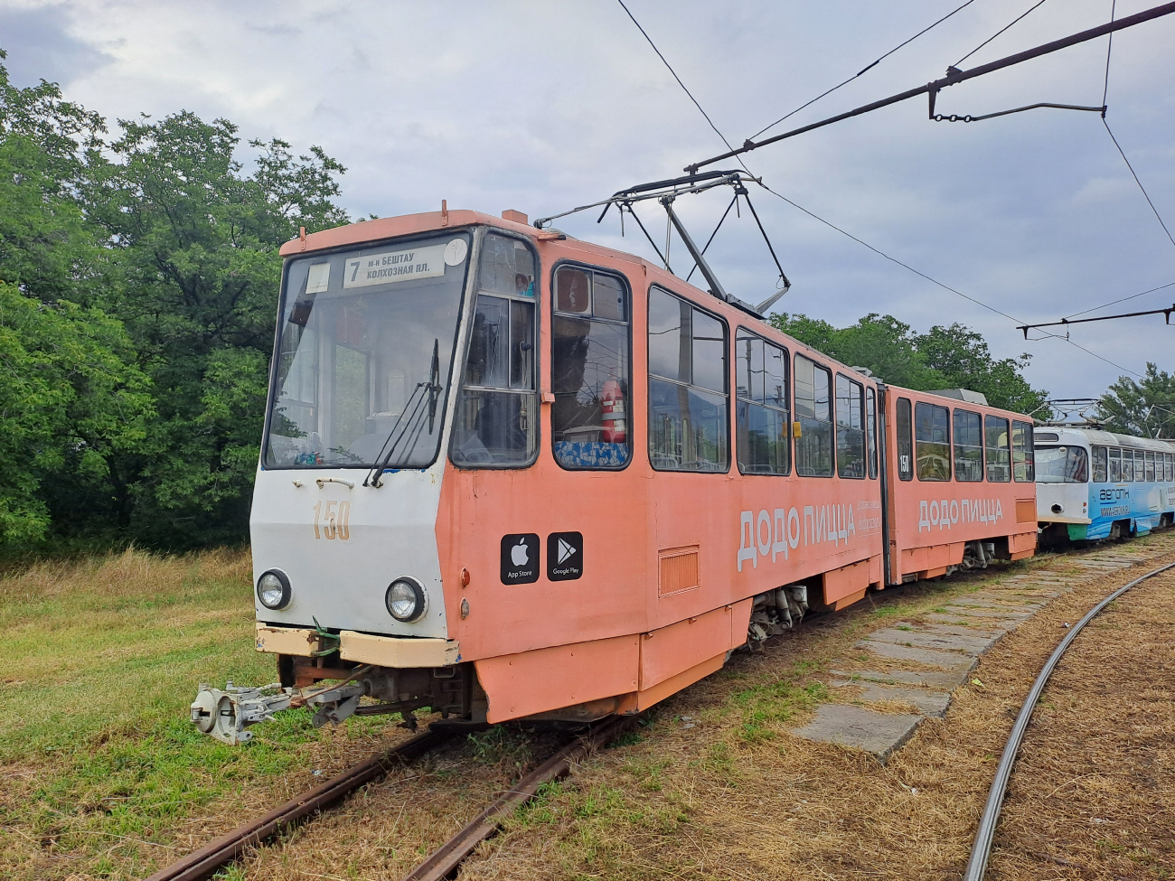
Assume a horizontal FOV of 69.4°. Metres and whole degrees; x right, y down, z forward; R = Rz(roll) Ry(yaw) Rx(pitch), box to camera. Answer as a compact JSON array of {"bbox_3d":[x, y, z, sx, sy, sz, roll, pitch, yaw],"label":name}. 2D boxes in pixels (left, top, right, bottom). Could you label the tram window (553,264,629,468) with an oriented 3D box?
[{"bbox_3d":[0.038,-0.423,4.900,0.640,1.170,0.070,3,-5,-43],"label":"tram window"}]

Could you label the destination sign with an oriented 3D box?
[{"bbox_3d":[-1.053,-0.939,4.604,0.730,0.180,0.030,-2,-12,30],"label":"destination sign"}]

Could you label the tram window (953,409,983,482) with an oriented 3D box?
[{"bbox_3d":[6.367,0.100,14.150,0.070,1.180,1.410,-3,-5,42],"label":"tram window"}]

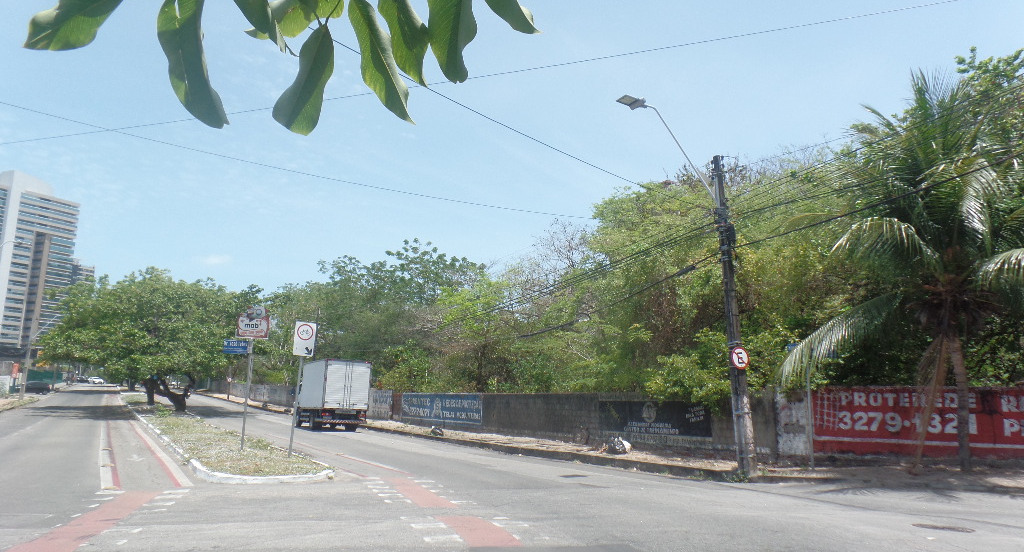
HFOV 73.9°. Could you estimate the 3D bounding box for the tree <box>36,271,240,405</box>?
[{"bbox_3d":[-24.497,4.282,45.010,11.963,8.929,11.365,7,-13,-32],"label":"tree"}]

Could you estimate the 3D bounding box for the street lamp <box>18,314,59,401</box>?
[{"bbox_3d":[-43.748,7.483,63.303,2.400,7.900,0.500,7,-13,-32],"label":"street lamp"}]

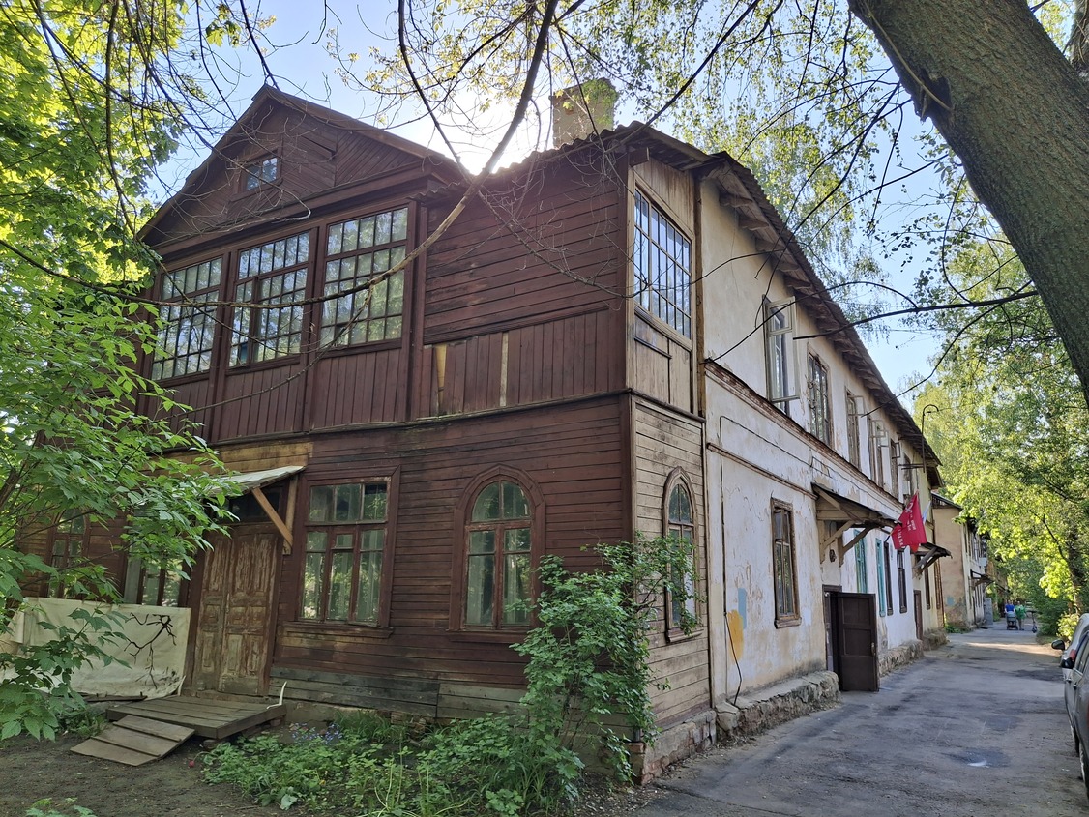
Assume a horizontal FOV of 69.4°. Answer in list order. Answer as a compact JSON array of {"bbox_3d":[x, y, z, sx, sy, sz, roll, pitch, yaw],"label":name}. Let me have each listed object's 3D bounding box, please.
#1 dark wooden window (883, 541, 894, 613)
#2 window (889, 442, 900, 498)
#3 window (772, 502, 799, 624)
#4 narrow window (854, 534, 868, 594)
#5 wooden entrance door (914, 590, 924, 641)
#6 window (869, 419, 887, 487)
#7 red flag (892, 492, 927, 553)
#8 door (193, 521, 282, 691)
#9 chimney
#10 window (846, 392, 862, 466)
[{"bbox_3d":[8.675,4.288,19.927,0.170,1.806,0.785,-7,-16,31],"label":"dark wooden window"},{"bbox_3d":[10.154,1.780,22.892,0.170,1.727,1.052,-7,-16,31],"label":"window"},{"bbox_3d":[3.708,2.374,12.193,0.170,1.868,1.193,-7,-16,31],"label":"window"},{"bbox_3d":[7.203,3.765,17.816,0.130,1.850,1.220,-7,-15,30],"label":"narrow window"},{"bbox_3d":[12.289,6.905,25.943,0.120,1.800,1.200,-7,-15,30],"label":"wooden entrance door"},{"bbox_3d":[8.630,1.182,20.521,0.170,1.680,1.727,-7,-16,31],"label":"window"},{"bbox_3d":[9.777,3.056,21.066,0.850,1.550,0.250,-7,-15,30],"label":"red flag"},{"bbox_3d":[-4.099,2.644,10.401,1.450,2.050,0.120,-7,-15,32],"label":"door"},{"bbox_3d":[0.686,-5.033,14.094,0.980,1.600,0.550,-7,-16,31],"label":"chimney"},{"bbox_3d":[7.347,0.572,18.779,0.130,1.680,1.400,-7,-15,30],"label":"window"}]

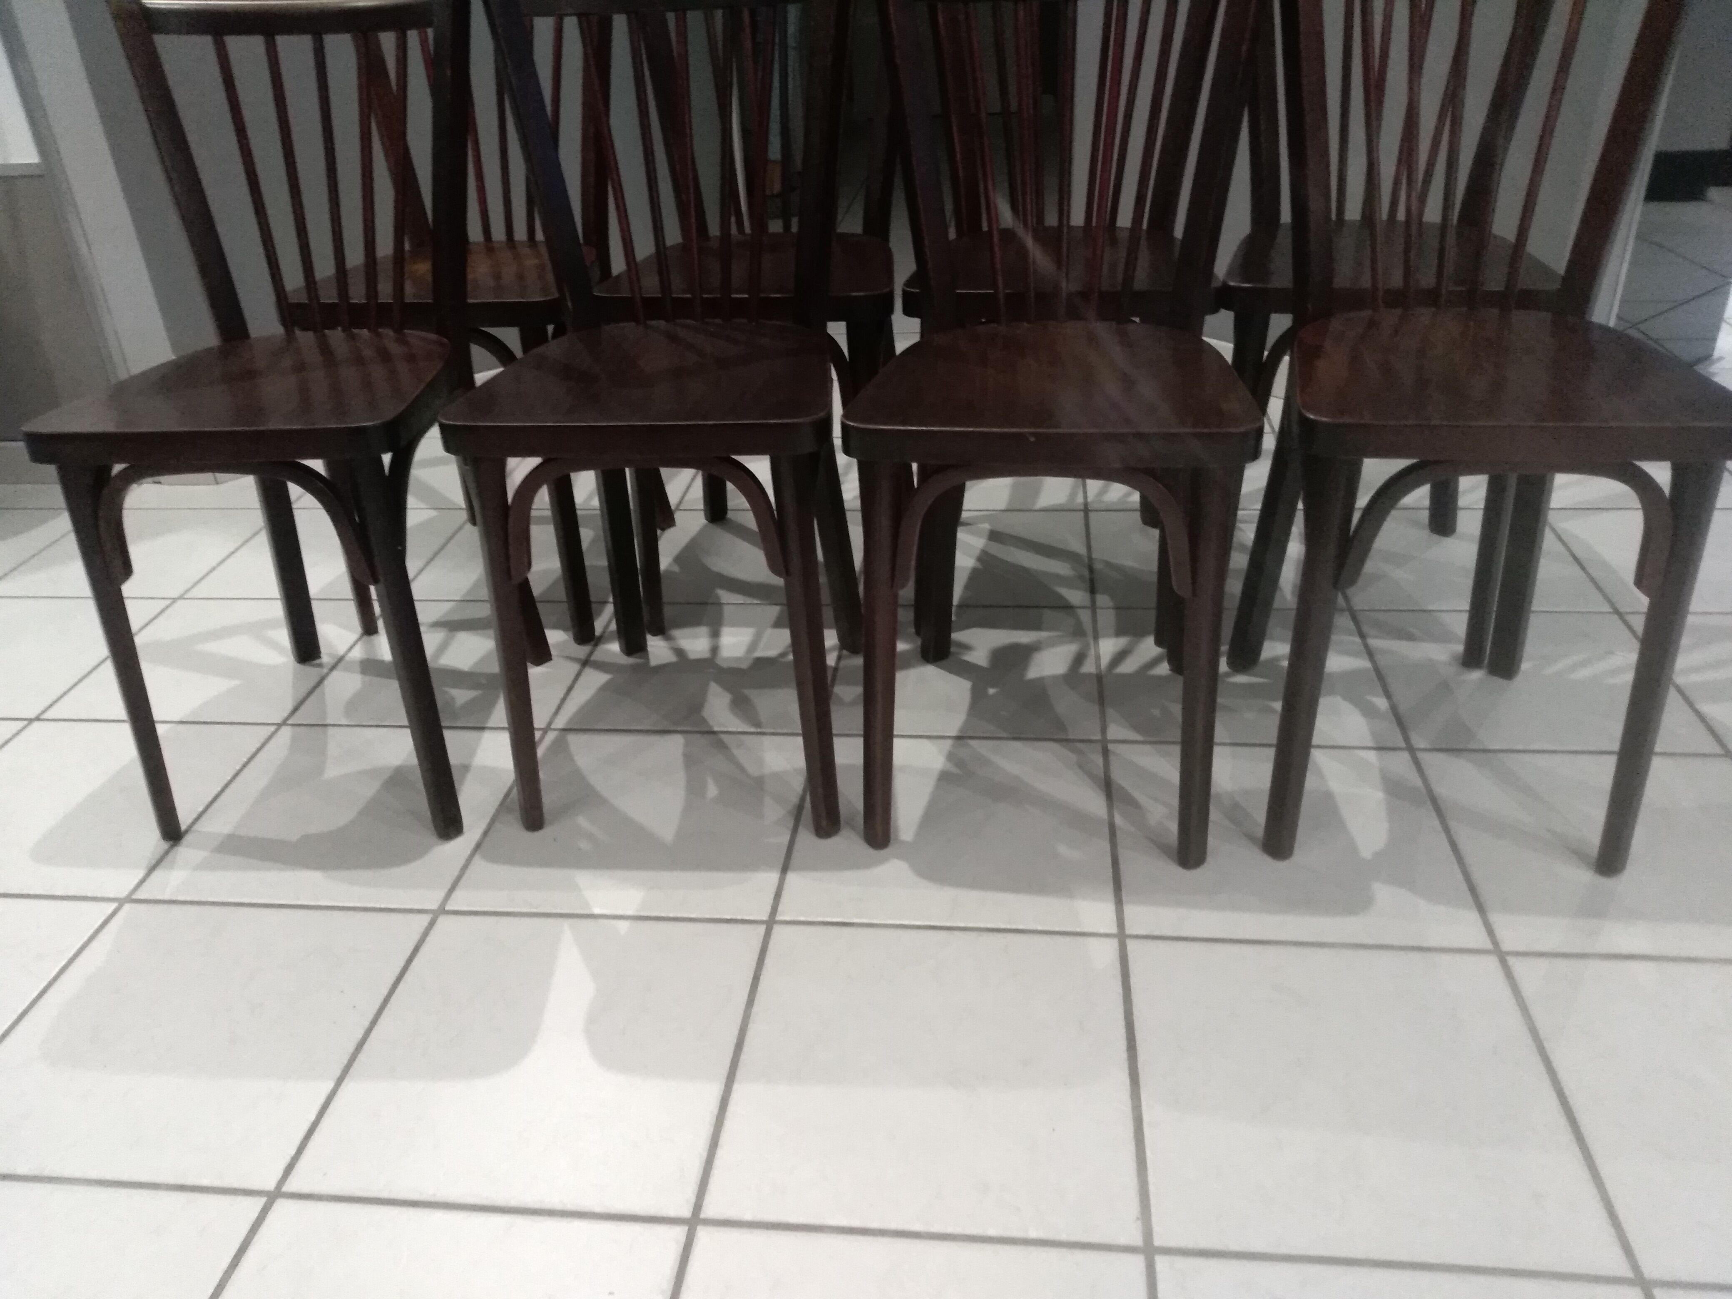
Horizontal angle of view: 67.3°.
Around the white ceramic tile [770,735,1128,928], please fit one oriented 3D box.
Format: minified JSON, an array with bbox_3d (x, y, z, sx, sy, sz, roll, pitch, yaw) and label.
[{"bbox_3d":[0.093,0.193,1.399,0.336,0.010,0.327,1,30,7],"label":"white ceramic tile"}]

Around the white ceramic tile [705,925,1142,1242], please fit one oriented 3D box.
[{"bbox_3d":[0.057,0.359,1.115,0.336,0.010,0.327,1,30,7],"label":"white ceramic tile"}]

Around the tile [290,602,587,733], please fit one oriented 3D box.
[{"bbox_3d":[-0.545,0.018,1.764,0.336,0.010,0.327,1,30,7],"label":"tile"}]

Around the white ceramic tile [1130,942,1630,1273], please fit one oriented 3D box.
[{"bbox_3d":[0.395,0.363,1.074,0.336,0.010,0.327,1,30,7],"label":"white ceramic tile"}]

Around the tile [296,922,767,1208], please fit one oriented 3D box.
[{"bbox_3d":[-0.281,0.355,1.156,0.336,0.010,0.327,1,30,7],"label":"tile"}]

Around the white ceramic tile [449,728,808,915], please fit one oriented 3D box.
[{"bbox_3d":[-0.244,0.189,1.440,0.336,0.010,0.327,1,30,7],"label":"white ceramic tile"}]

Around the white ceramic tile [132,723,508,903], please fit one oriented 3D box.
[{"bbox_3d":[-0.582,0.184,1.481,0.336,0.010,0.327,1,30,7],"label":"white ceramic tile"}]

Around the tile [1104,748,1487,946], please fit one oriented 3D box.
[{"bbox_3d":[0.431,0.197,1.358,0.336,0.010,0.327,1,30,7],"label":"tile"}]

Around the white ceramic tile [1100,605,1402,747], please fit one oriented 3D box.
[{"bbox_3d":[0.468,0.031,1.641,0.336,0.010,0.327,1,30,7],"label":"white ceramic tile"}]

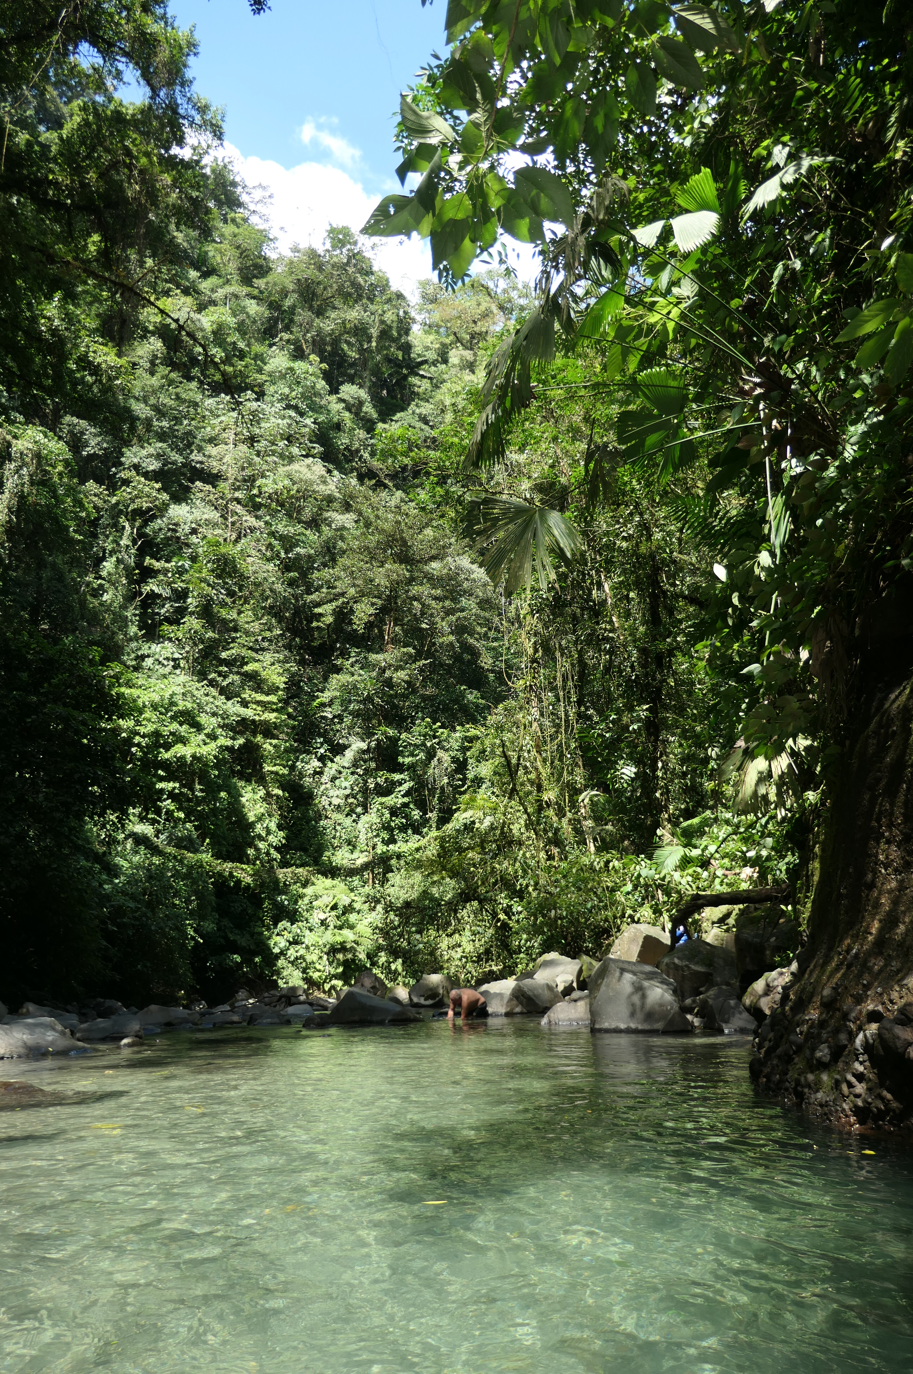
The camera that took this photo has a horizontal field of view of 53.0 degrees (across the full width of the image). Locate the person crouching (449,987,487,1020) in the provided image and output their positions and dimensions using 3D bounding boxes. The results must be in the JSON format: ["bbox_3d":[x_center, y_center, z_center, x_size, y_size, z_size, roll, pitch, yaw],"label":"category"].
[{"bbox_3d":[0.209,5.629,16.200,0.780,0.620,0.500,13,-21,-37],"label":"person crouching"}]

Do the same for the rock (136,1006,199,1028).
[{"bbox_3d":[-3.944,4.485,12.485,0.851,0.277,0.650,4,-16,-16],"label":"rock"}]

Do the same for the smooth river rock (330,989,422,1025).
[{"bbox_3d":[-1.344,5.313,15.188,1.549,0.581,1.000,0,-16,0],"label":"smooth river rock"}]

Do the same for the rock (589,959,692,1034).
[{"bbox_3d":[2.470,4.147,12.363,1.379,0.965,1.150,-3,-15,10],"label":"rock"}]

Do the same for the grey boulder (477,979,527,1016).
[{"bbox_3d":[0.788,5.845,17.228,1.010,0.659,0.850,0,-16,0],"label":"grey boulder"}]

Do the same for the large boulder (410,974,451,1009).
[{"bbox_3d":[-0.460,5.412,16.347,0.766,0.548,0.650,0,-15,-1],"label":"large boulder"}]

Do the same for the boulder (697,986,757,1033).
[{"bbox_3d":[4.085,4.857,13.770,0.936,0.697,0.850,0,-16,0],"label":"boulder"}]

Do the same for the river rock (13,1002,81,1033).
[{"bbox_3d":[-6.075,4.917,13.600,0.989,0.459,0.750,0,-16,0],"label":"river rock"}]

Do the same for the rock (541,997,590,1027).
[{"bbox_3d":[1.597,4.654,13.096,0.793,0.400,0.650,-2,-15,6],"label":"rock"}]

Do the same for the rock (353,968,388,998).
[{"bbox_3d":[-1.557,5.390,16.598,0.620,0.505,0.600,1,-15,-5],"label":"rock"}]

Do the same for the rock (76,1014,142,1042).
[{"bbox_3d":[-4.623,4.514,12.123,0.853,0.355,0.600,5,-16,-19],"label":"rock"}]

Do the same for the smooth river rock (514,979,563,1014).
[{"bbox_3d":[1.538,5.993,17.724,1.039,0.678,0.900,0,-16,0],"label":"smooth river rock"}]

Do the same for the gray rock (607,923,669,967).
[{"bbox_3d":[3.239,4.690,16.300,1.128,0.917,1.000,0,-16,0],"label":"gray rock"}]

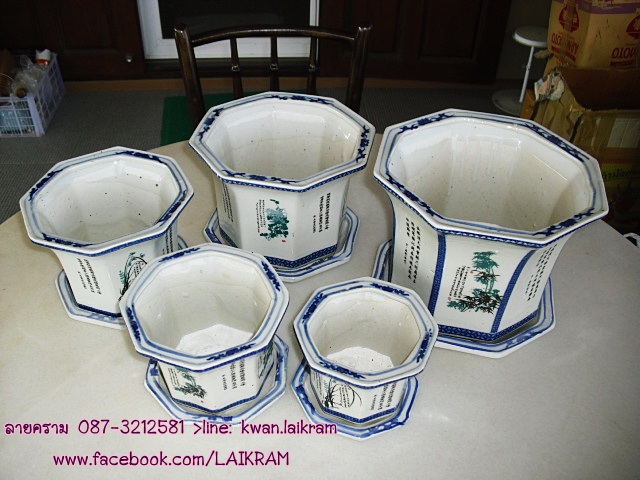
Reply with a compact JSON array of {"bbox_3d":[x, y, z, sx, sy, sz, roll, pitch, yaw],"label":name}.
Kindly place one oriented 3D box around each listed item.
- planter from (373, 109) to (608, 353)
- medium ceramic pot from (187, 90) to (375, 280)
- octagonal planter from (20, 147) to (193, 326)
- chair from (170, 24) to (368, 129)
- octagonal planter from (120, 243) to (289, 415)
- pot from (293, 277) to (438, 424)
[{"bbox_3d":[0.218,-0.009,0.939,0.287,0.223,0.287,9,41,8],"label":"planter"},{"bbox_3d":[-0.055,-0.081,1.035,0.256,0.190,0.256,9,41,7],"label":"medium ceramic pot"},{"bbox_3d":[-0.288,0.001,0.946,0.214,0.159,0.214,-18,45,-22],"label":"octagonal planter"},{"bbox_3d":[-0.088,0.039,1.508,0.430,0.880,0.480,-1,41,-4],"label":"chair"},{"bbox_3d":[-0.137,0.122,0.834,0.189,0.132,0.189,13,42,12],"label":"octagonal planter"},{"bbox_3d":[0.056,0.146,0.857,0.169,0.114,0.169,18,43,17],"label":"pot"}]

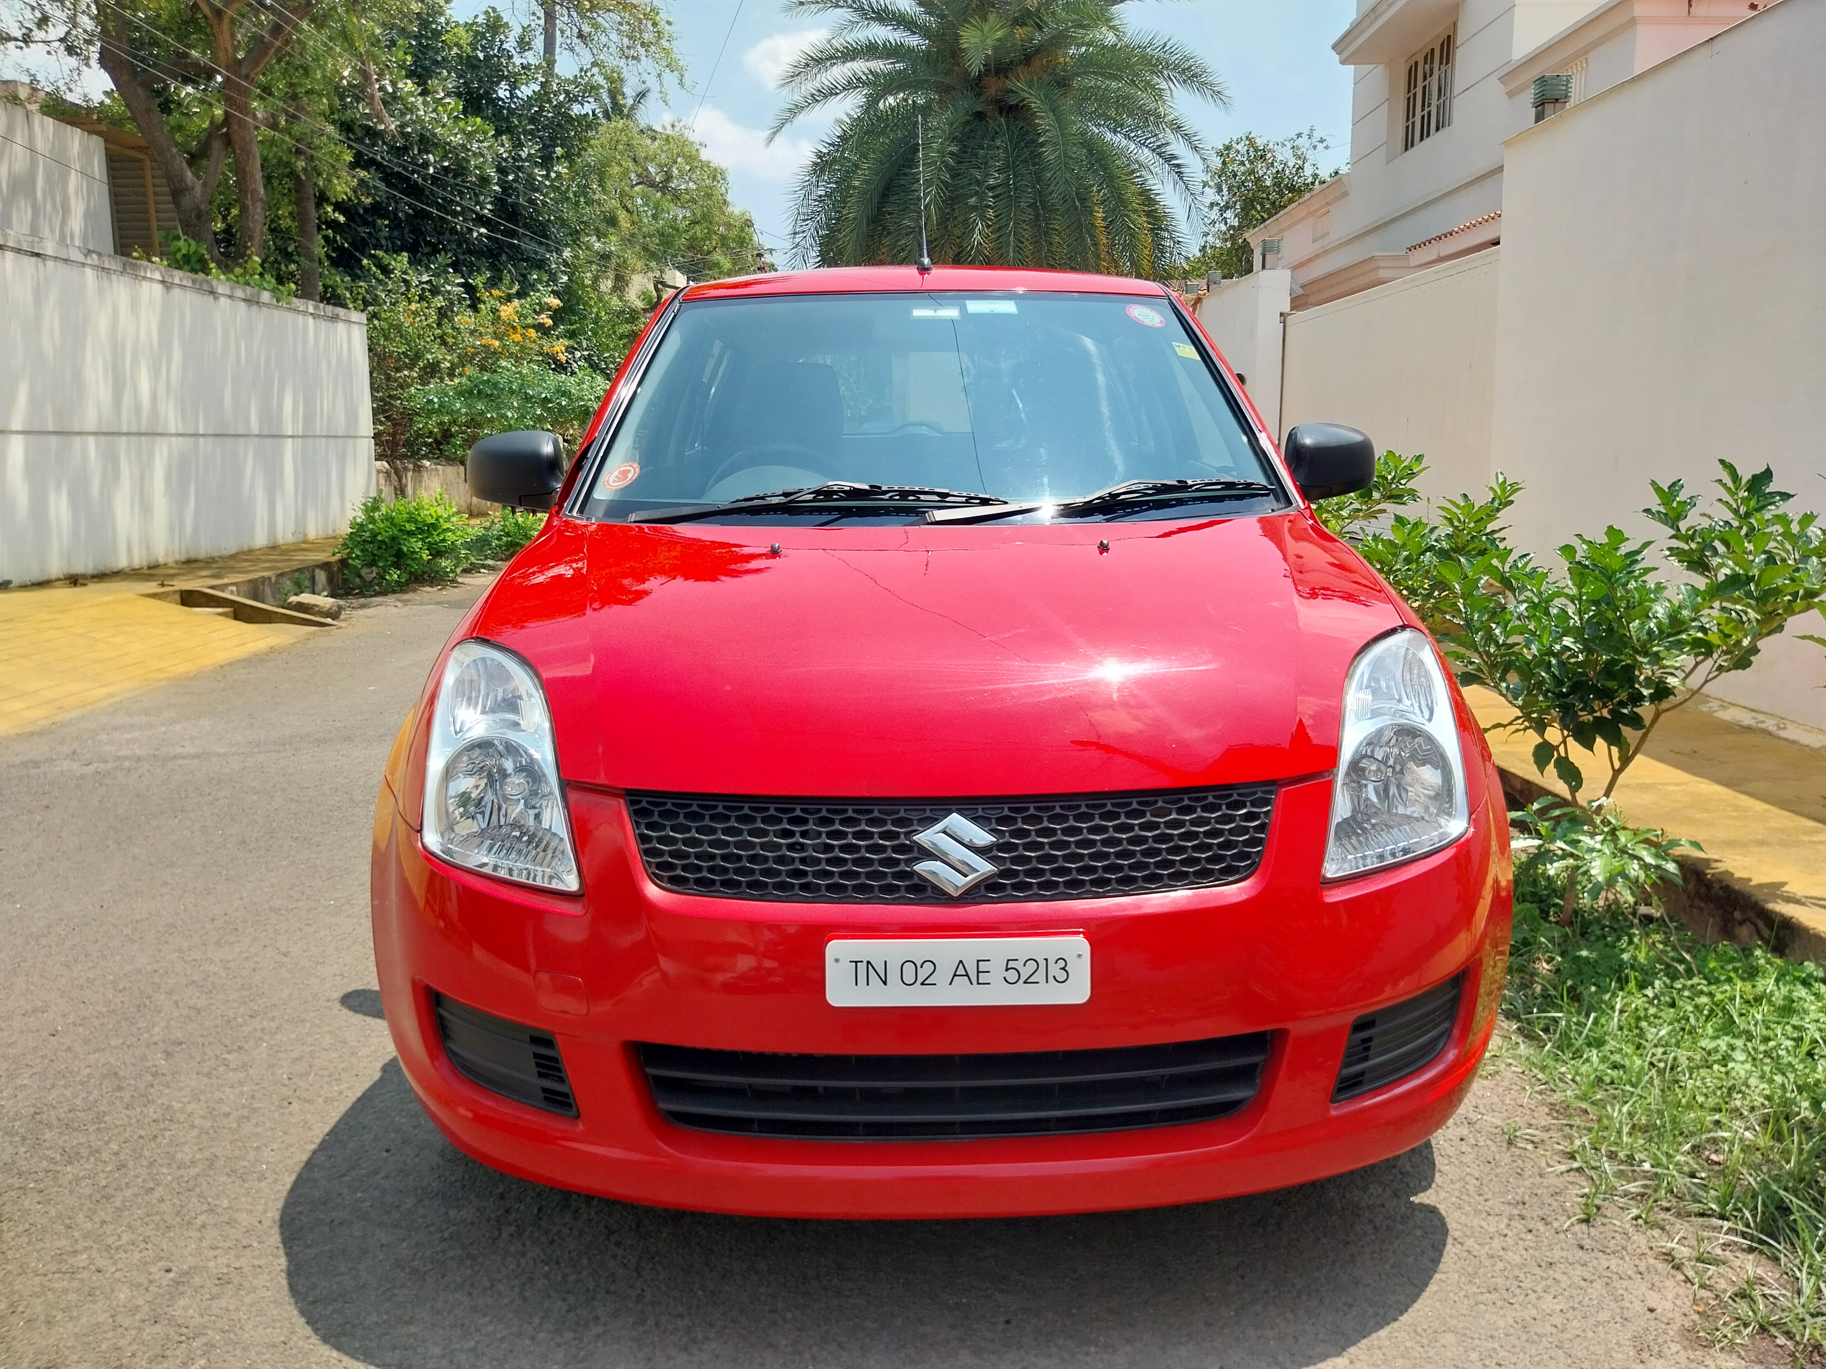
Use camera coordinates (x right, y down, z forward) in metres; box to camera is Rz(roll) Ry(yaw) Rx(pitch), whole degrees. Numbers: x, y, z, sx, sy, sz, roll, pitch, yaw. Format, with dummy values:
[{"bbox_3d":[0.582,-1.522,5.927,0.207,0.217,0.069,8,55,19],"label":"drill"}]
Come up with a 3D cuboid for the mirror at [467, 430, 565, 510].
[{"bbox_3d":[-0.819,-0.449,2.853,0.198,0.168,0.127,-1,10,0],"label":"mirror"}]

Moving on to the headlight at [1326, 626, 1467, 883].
[{"bbox_3d":[0.621,0.076,1.815,0.279,0.274,0.365,-2,10,-9],"label":"headlight"}]

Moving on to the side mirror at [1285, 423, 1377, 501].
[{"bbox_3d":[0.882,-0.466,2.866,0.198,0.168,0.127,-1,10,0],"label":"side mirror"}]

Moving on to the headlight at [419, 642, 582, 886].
[{"bbox_3d":[-0.530,0.088,1.806,0.279,0.274,0.365,1,10,8],"label":"headlight"}]

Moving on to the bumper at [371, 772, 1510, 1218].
[{"bbox_3d":[0.049,0.360,1.751,1.654,0.548,0.457,-1,10,0],"label":"bumper"}]

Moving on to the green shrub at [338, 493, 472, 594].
[{"bbox_3d":[-4.288,-1.185,11.563,1.045,0.771,0.964,-1,10,0],"label":"green shrub"}]

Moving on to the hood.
[{"bbox_3d":[0.042,-0.084,2.018,1.401,0.213,1.035,-1,23,0],"label":"hood"}]

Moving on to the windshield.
[{"bbox_3d":[0.032,-0.557,2.756,1.380,0.132,0.832,-1,46,0],"label":"windshield"}]

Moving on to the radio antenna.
[{"bbox_3d":[0.020,-1.220,3.392,0.035,0.467,0.041,-1,-20,0],"label":"radio antenna"}]

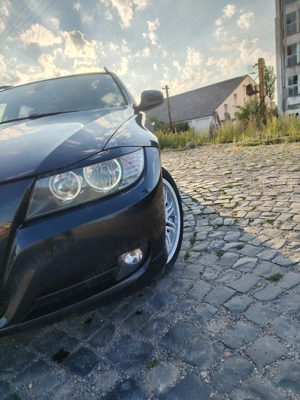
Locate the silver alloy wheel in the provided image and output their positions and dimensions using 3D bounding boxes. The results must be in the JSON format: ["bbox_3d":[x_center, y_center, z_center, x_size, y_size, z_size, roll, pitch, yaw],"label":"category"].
[{"bbox_3d":[0.007,0.125,1.626,0.200,0.480,0.480,-1,17,26],"label":"silver alloy wheel"}]

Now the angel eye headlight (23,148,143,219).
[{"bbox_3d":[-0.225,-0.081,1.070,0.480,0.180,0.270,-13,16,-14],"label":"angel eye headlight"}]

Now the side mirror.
[{"bbox_3d":[0.015,-0.803,2.250,0.235,0.160,0.140,-9,16,0],"label":"side mirror"}]

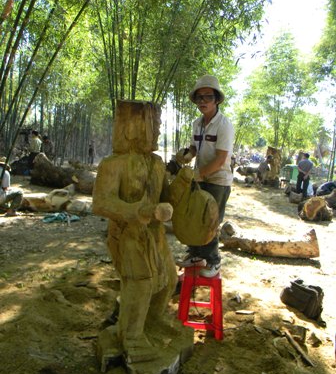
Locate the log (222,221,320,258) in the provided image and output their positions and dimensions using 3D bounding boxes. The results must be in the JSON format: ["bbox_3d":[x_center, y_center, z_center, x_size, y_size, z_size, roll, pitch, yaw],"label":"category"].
[{"bbox_3d":[1.583,0.795,5.703,1.470,0.380,0.360,4,6,26],"label":"log"}]

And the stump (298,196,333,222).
[{"bbox_3d":[3.441,0.455,8.529,0.750,0.560,0.650,4,6,23],"label":"stump"}]

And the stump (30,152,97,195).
[{"bbox_3d":[-3.942,-0.426,13.231,2.800,1.060,1.000,4,6,25],"label":"stump"}]

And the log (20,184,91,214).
[{"bbox_3d":[-2.727,0.299,8.829,1.650,0.540,0.550,1,6,0],"label":"log"}]

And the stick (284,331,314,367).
[{"bbox_3d":[1.003,1.219,2.822,0.050,0.050,0.470,1,6,-6],"label":"stick"}]

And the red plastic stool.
[{"bbox_3d":[0.284,0.970,3.100,0.370,0.470,0.370,3,6,14],"label":"red plastic stool"}]

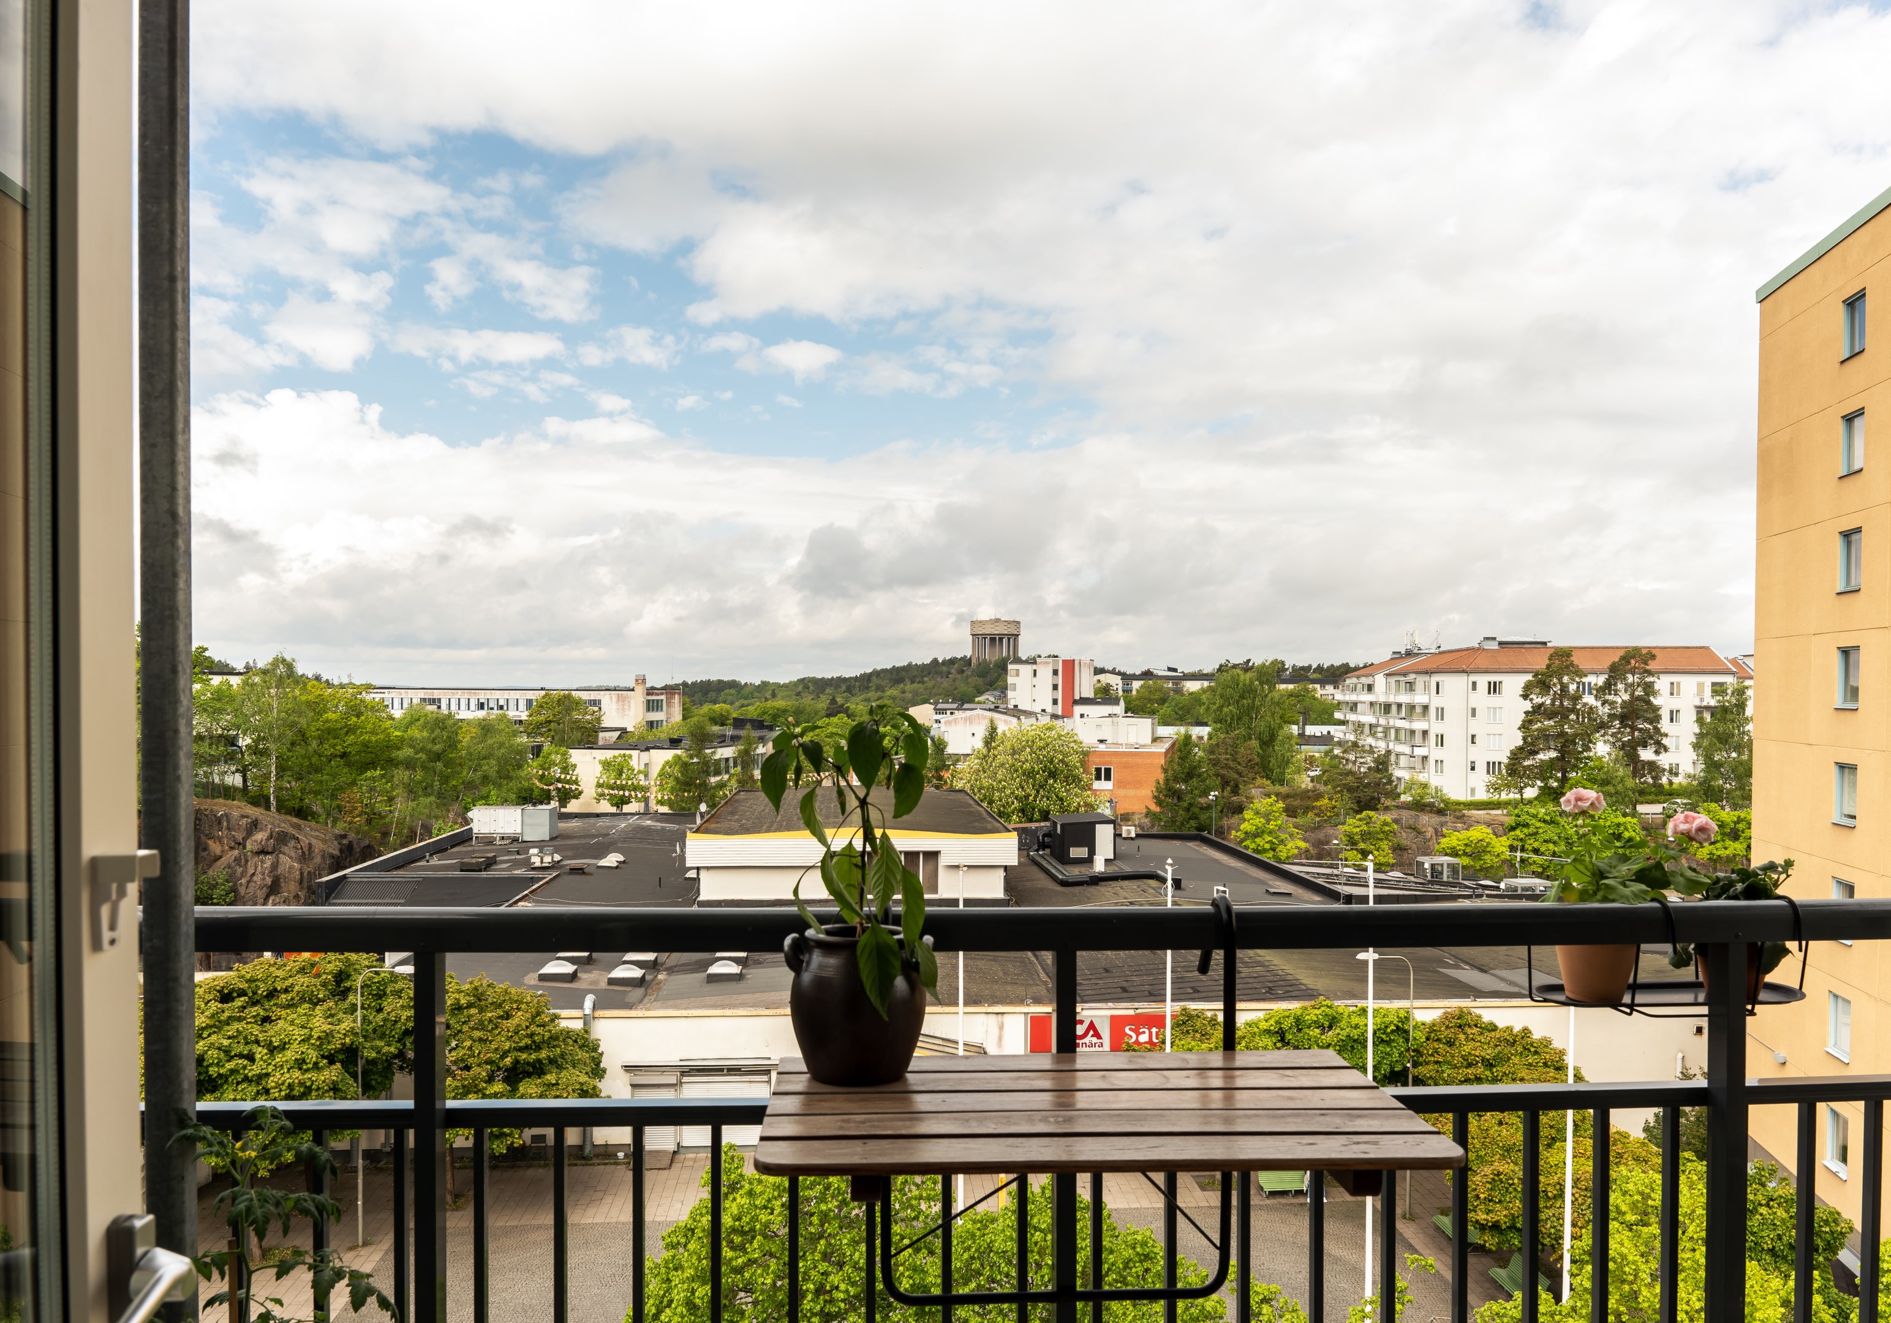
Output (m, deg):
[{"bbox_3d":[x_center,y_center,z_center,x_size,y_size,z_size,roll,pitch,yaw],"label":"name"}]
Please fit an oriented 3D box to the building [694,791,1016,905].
[{"bbox_3d":[-4.600,8.600,65.000,13.500,3.200,22.000,0,-1,-4],"label":"building"}]

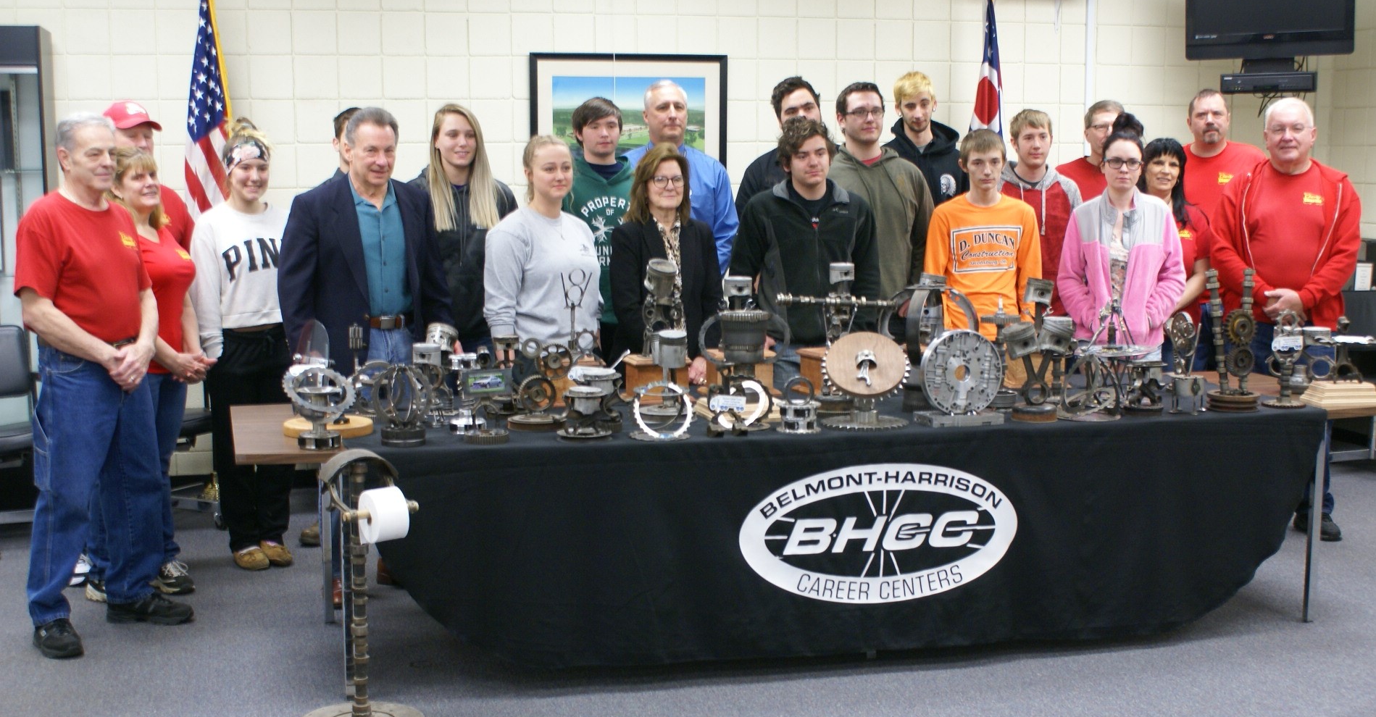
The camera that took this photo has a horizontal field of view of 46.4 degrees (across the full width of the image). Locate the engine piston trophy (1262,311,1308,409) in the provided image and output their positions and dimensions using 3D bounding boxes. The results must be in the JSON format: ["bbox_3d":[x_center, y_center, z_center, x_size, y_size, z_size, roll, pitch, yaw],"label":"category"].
[{"bbox_3d":[1.994,-0.007,5.340,0.155,0.322,0.150,-2,7,-12],"label":"engine piston trophy"}]

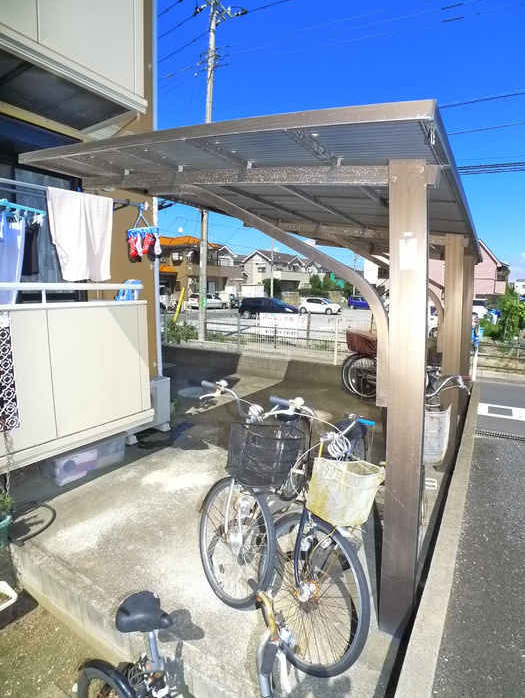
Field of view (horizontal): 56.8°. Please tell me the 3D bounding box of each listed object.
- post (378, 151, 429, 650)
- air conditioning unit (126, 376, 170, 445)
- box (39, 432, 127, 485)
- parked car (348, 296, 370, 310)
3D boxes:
[{"bbox_3d":[0.623,0.269,2.157,0.147,2.115,0.105,3,7,26],"label":"post"},{"bbox_3d":[-1.424,0.701,5.589,0.310,0.650,0.790,3,7,28],"label":"air conditioning unit"},{"bbox_3d":[-1.702,0.983,4.547,0.370,0.320,0.730,3,7,30],"label":"box"},{"bbox_3d":[12.249,-5.700,59.744,3.400,1.660,1.480,1,7,15],"label":"parked car"}]

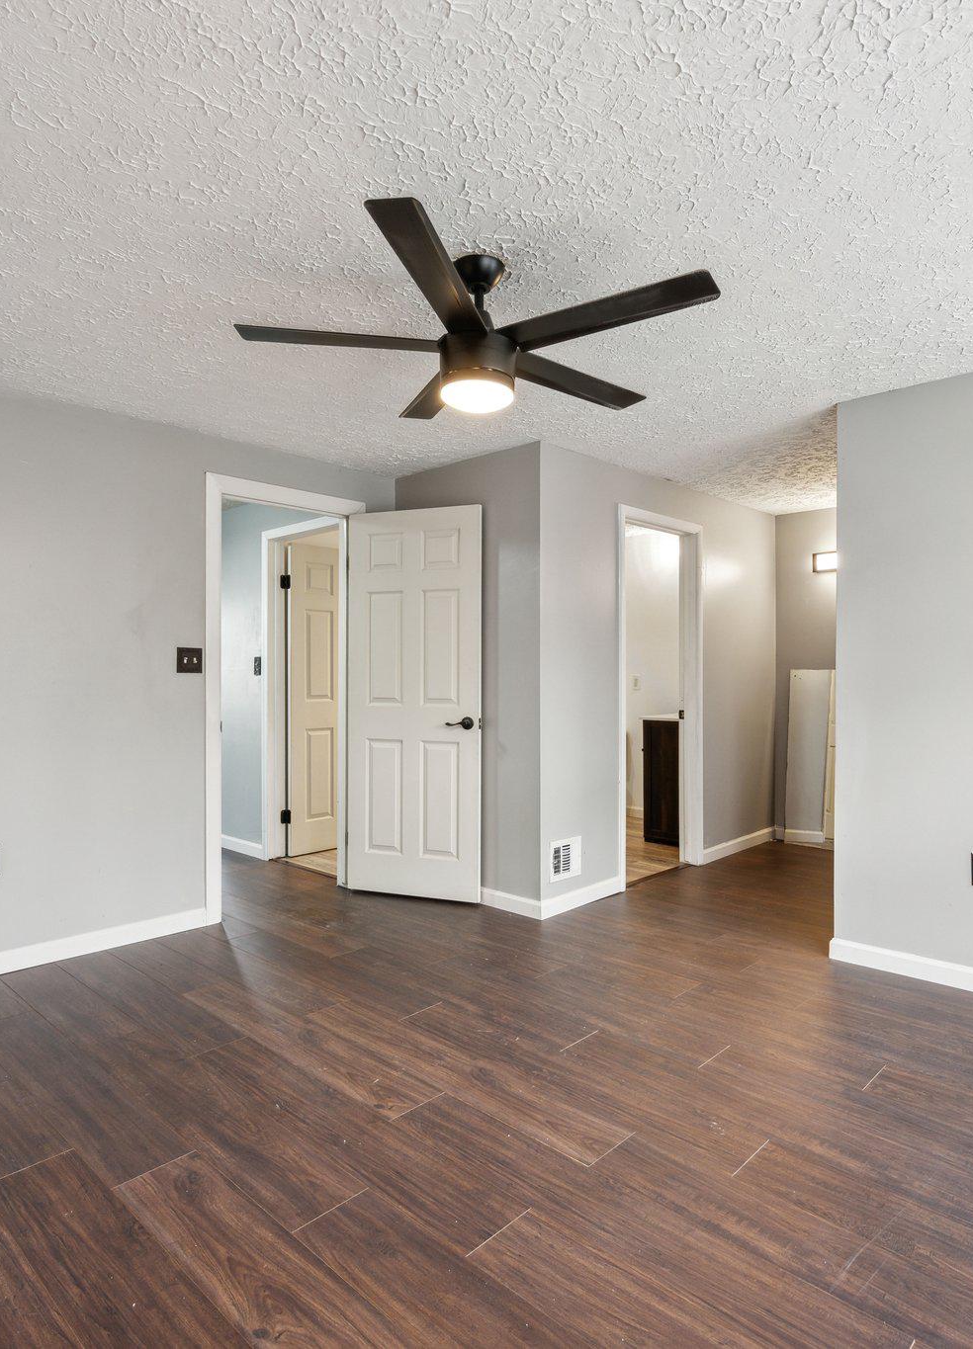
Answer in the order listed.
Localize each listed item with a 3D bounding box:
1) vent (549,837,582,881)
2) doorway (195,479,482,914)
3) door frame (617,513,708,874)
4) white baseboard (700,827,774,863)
[{"bbox_3d":[0.394,0.909,3.878,0.020,0.195,0.243,0,0,44],"label":"vent"},{"bbox_3d":[-0.697,0.114,3.886,0.825,2.115,1.133,0,0,44],"label":"doorway"},{"bbox_3d":[0.977,0.132,4.563,0.131,2.078,0.921,0,0,44],"label":"door frame"},{"bbox_3d":[1.674,1.127,5.210,0.019,0.086,0.973,0,0,44],"label":"white baseboard"}]

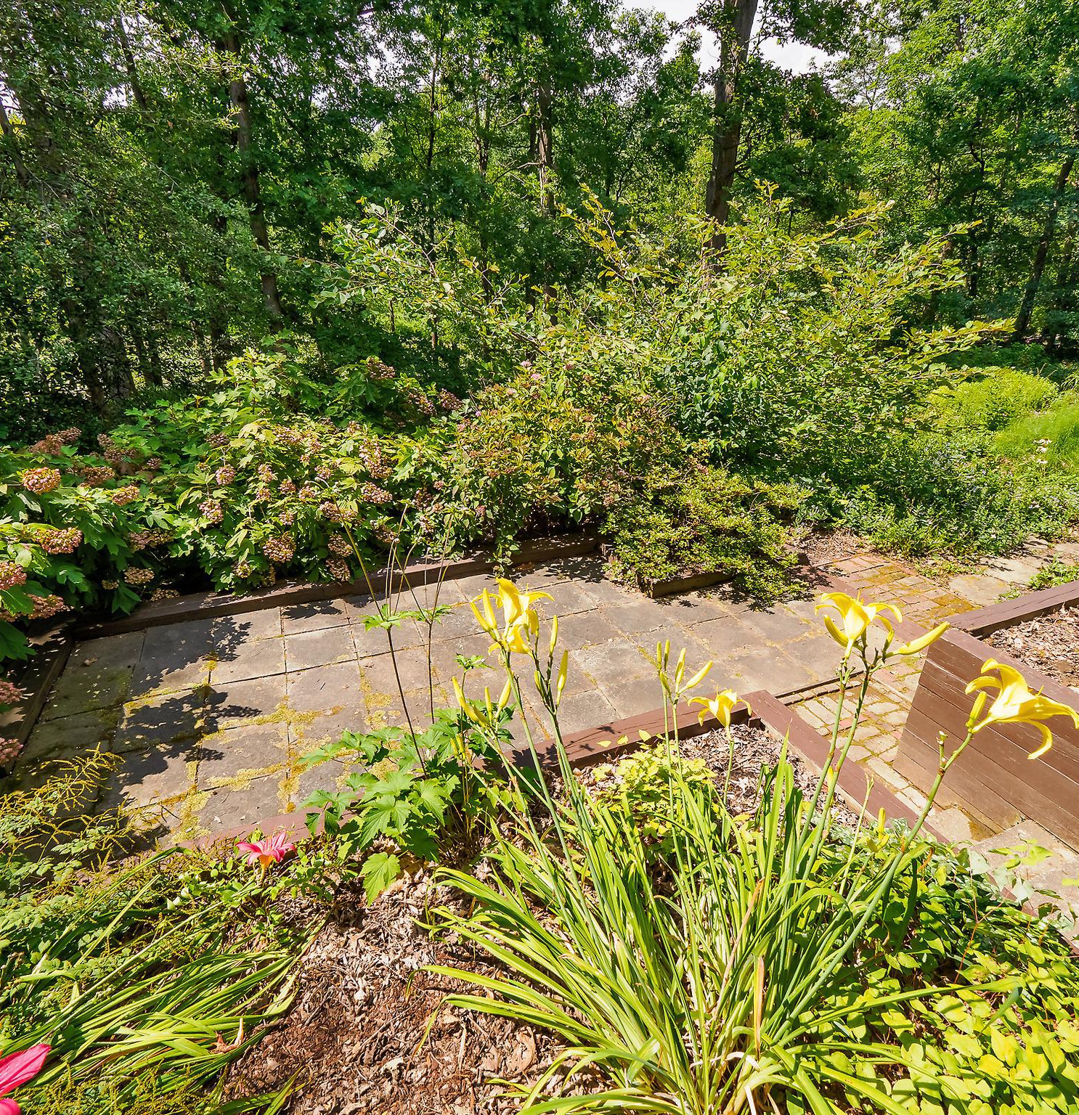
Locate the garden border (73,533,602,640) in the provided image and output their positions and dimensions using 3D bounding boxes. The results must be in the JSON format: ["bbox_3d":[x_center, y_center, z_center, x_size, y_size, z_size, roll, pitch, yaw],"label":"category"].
[{"bbox_3d":[-1.248,0.166,4.540,3.758,0.103,0.198,-9,27,-19],"label":"garden border"}]

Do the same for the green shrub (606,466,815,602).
[{"bbox_3d":[1.256,-0.247,4.702,1.260,0.661,0.991,-9,27,-19],"label":"green shrub"}]

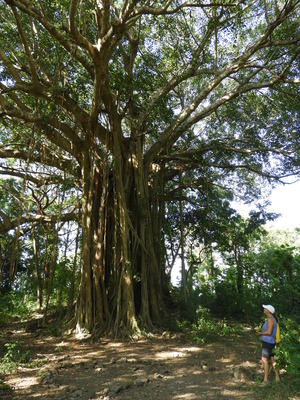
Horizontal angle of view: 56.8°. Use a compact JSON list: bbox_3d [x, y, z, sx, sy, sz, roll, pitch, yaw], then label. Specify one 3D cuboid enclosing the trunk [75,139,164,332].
[{"bbox_3d":[-1.460,1.913,15.906,4.600,10.300,4.300,0,-22,0],"label":"trunk"}]

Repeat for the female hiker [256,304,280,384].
[{"bbox_3d":[2.810,3.366,6.575,0.550,1.640,0.470,-11,-24,25],"label":"female hiker"}]

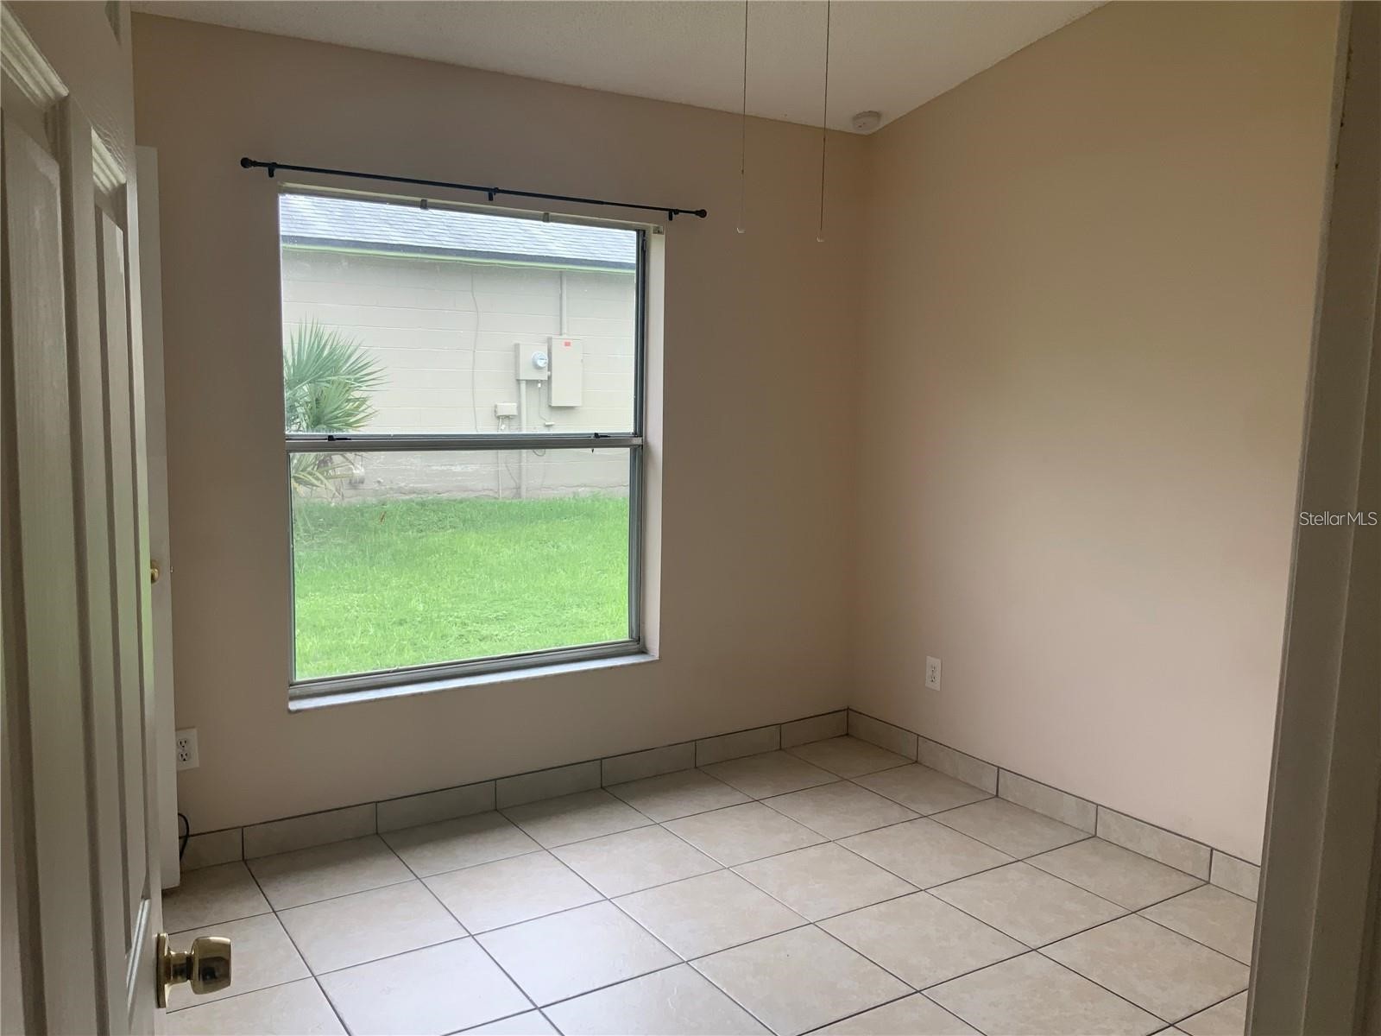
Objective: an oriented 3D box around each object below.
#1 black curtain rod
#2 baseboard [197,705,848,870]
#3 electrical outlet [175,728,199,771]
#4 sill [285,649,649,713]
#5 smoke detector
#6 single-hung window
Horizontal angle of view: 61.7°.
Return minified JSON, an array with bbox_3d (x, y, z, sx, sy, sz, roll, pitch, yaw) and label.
[{"bbox_3d":[-0.607,-1.033,3.676,1.570,0.045,0.065,-4,8,-32],"label":"black curtain rod"},{"bbox_3d":[-0.422,0.925,4.107,2.600,0.107,0.012,-4,8,-32],"label":"baseboard"},{"bbox_3d":[-1.478,0.679,3.382,0.073,0.117,0.008,-4,8,-32],"label":"electrical outlet"},{"bbox_3d":[-0.694,0.551,3.932,1.320,0.022,0.130,-4,8,-32],"label":"sill"},{"bbox_3d":[0.659,-1.476,4.320,0.117,0.040,0.117,-5,-3,0],"label":"smoke detector"},{"bbox_3d":[-0.727,-0.233,3.903,1.315,1.545,0.080,-4,8,-32],"label":"single-hung window"}]

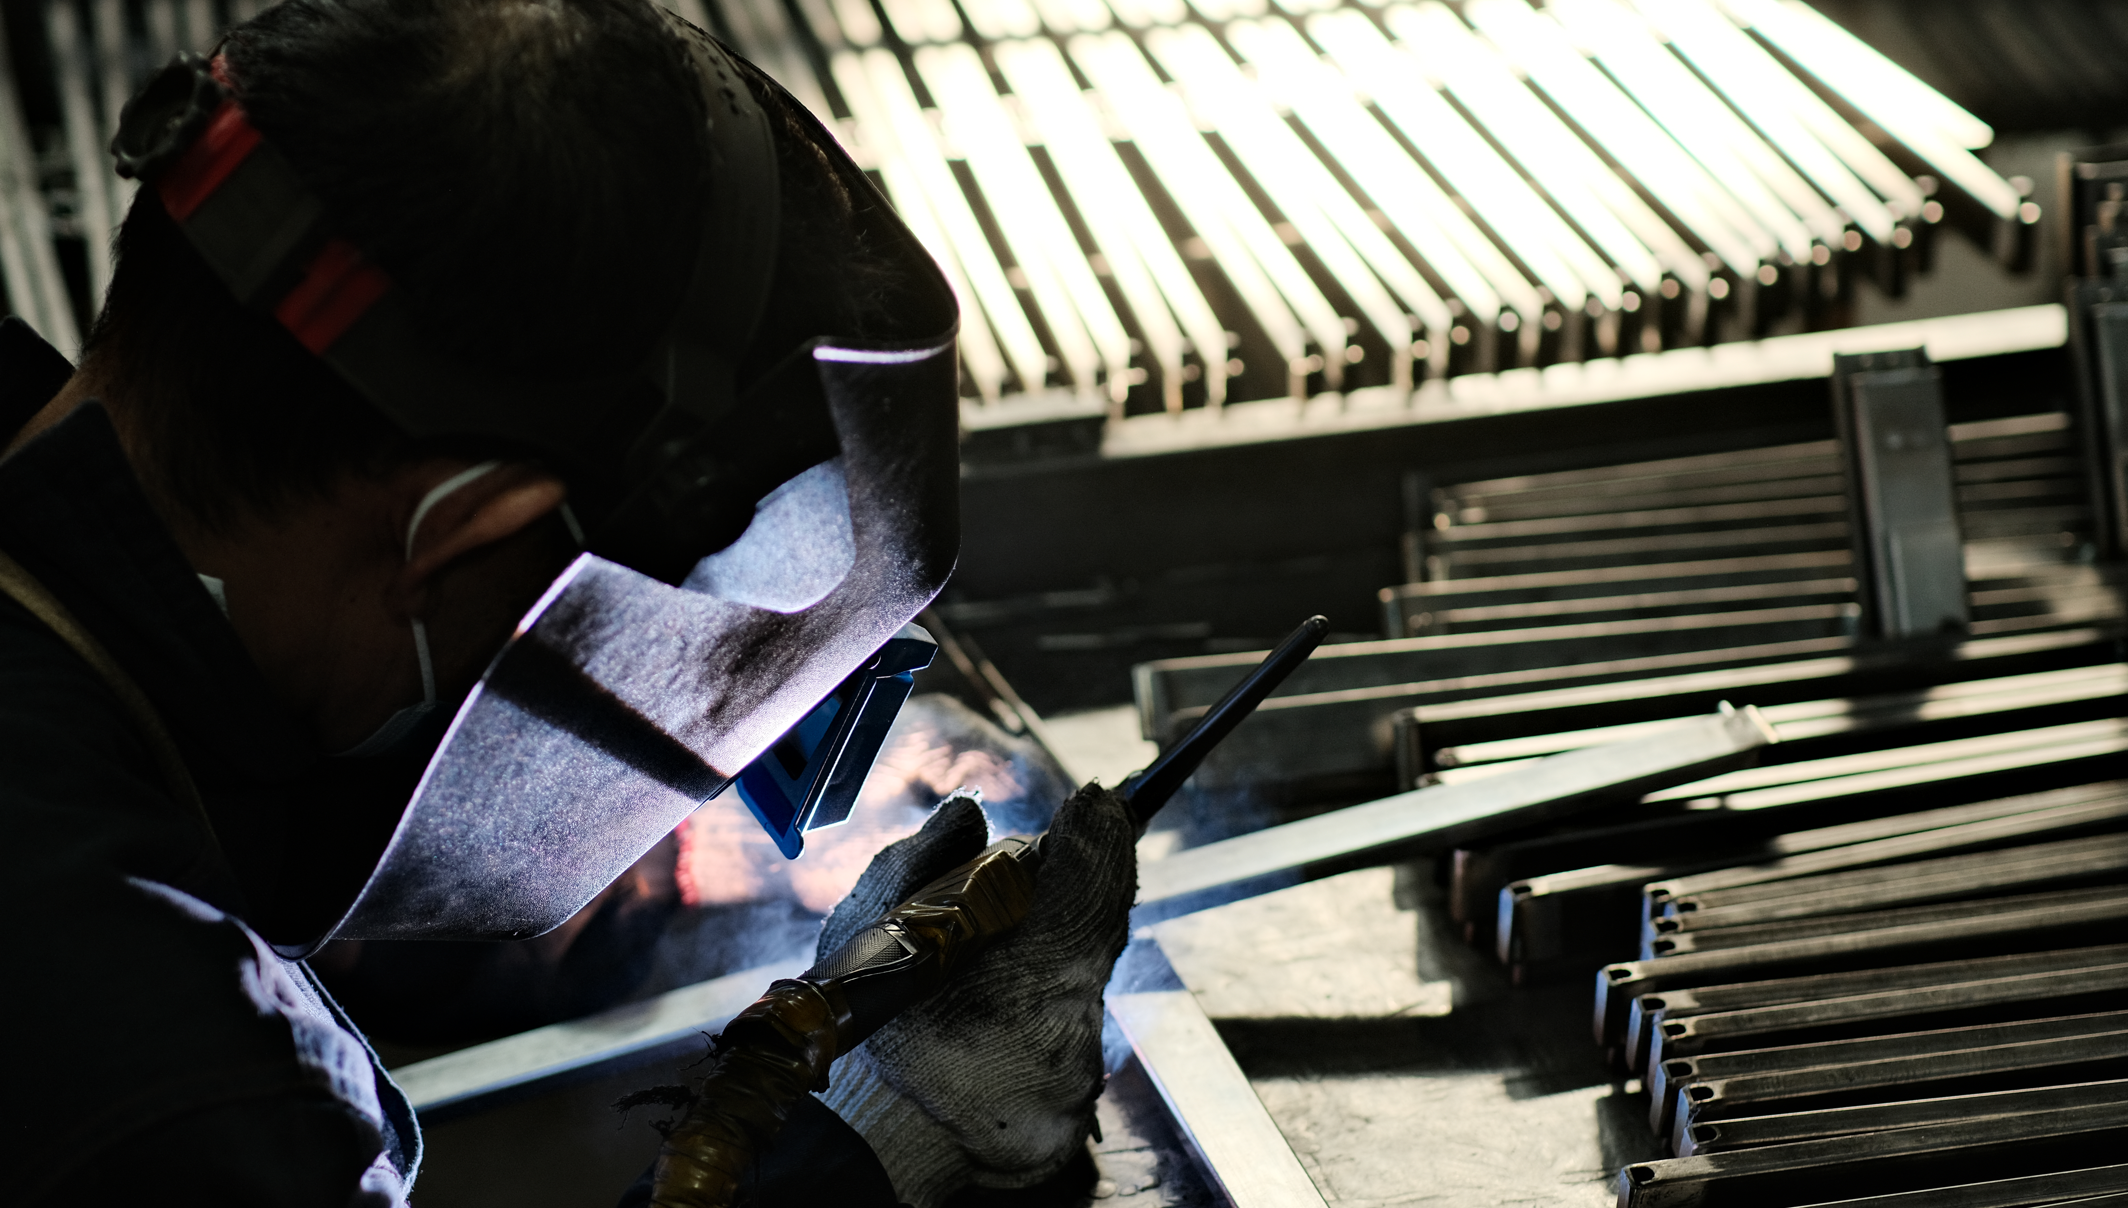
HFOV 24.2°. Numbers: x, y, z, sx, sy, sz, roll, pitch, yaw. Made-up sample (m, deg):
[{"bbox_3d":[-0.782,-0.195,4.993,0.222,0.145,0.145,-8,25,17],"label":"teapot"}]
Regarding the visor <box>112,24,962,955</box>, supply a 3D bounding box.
[{"bbox_3d":[-0.179,-0.049,1.542,0.285,0.330,0.235,-41,40,1],"label":"visor"}]

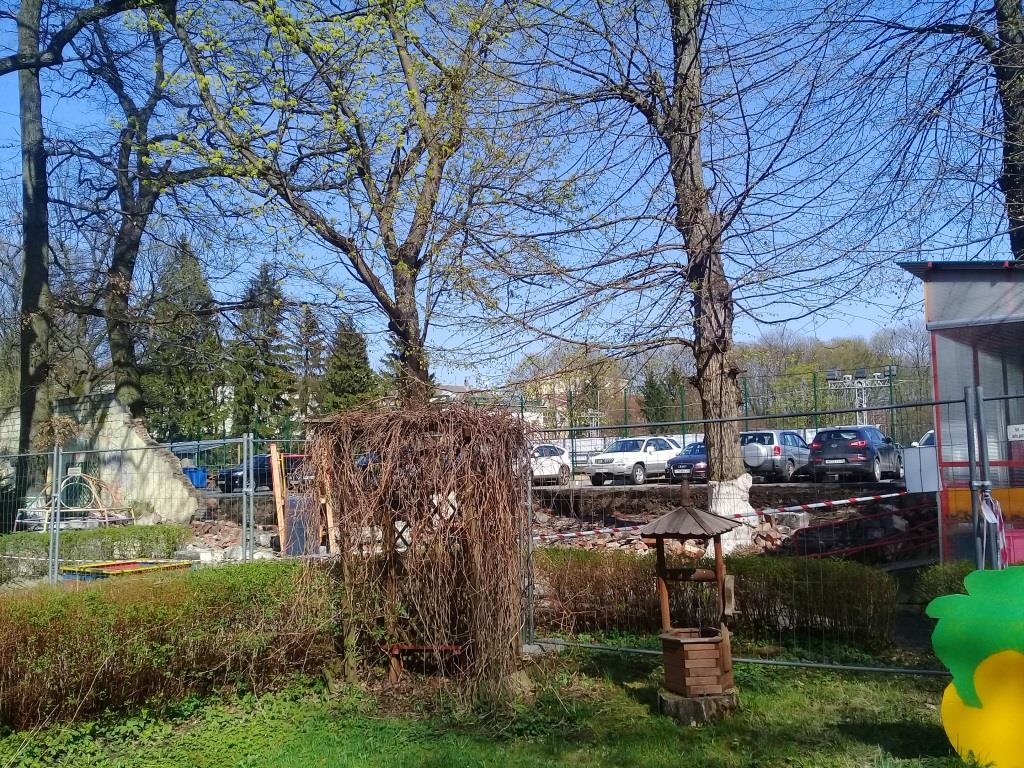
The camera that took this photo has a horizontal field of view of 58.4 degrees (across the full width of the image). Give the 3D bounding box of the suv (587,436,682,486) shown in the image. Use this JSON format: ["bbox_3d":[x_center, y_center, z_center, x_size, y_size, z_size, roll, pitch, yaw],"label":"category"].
[{"bbox_3d":[4.513,2.741,32.882,1.820,1.670,4.570,-4,-6,31],"label":"suv"}]

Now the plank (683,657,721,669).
[{"bbox_3d":[1.187,1.756,5.765,0.201,0.056,0.030,-2,-5,2],"label":"plank"}]

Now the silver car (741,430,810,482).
[{"bbox_3d":[8.900,2.465,31.296,1.735,1.690,4.200,-4,-6,31],"label":"silver car"}]

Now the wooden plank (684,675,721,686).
[{"bbox_3d":[1.192,1.867,5.765,0.201,0.056,0.030,-2,-5,2],"label":"wooden plank"}]

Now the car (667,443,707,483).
[{"bbox_3d":[6.963,2.732,32.278,1.800,1.460,4.300,-4,-6,32],"label":"car"}]

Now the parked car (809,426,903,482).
[{"bbox_3d":[10.596,2.125,27.710,1.855,1.640,4.440,-4,-6,36],"label":"parked car"}]

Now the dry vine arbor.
[{"bbox_3d":[-0.675,1.234,7.068,1.580,2.050,1.200,-1,-5,3],"label":"dry vine arbor"}]

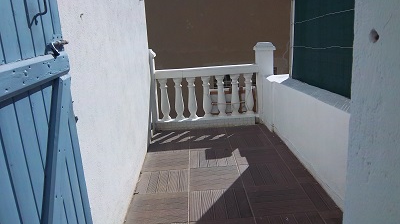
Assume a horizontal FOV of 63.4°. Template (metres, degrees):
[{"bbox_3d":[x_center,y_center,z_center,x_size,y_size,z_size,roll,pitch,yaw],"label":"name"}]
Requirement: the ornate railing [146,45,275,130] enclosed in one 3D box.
[{"bbox_3d":[0.160,-0.338,4.348,1.683,1.072,0.244,-4,15,0],"label":"ornate railing"}]

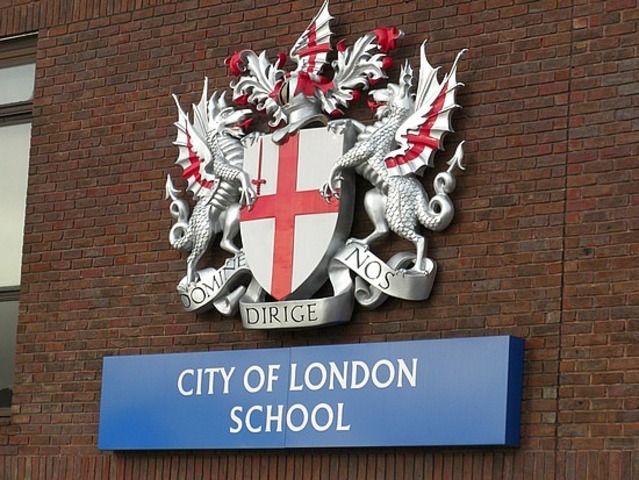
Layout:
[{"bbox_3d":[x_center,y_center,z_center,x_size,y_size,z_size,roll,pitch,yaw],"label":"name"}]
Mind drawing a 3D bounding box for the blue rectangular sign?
[{"bbox_3d":[-0.157,1.030,14.292,3.538,0.648,0.142,-5,-12,41],"label":"blue rectangular sign"}]

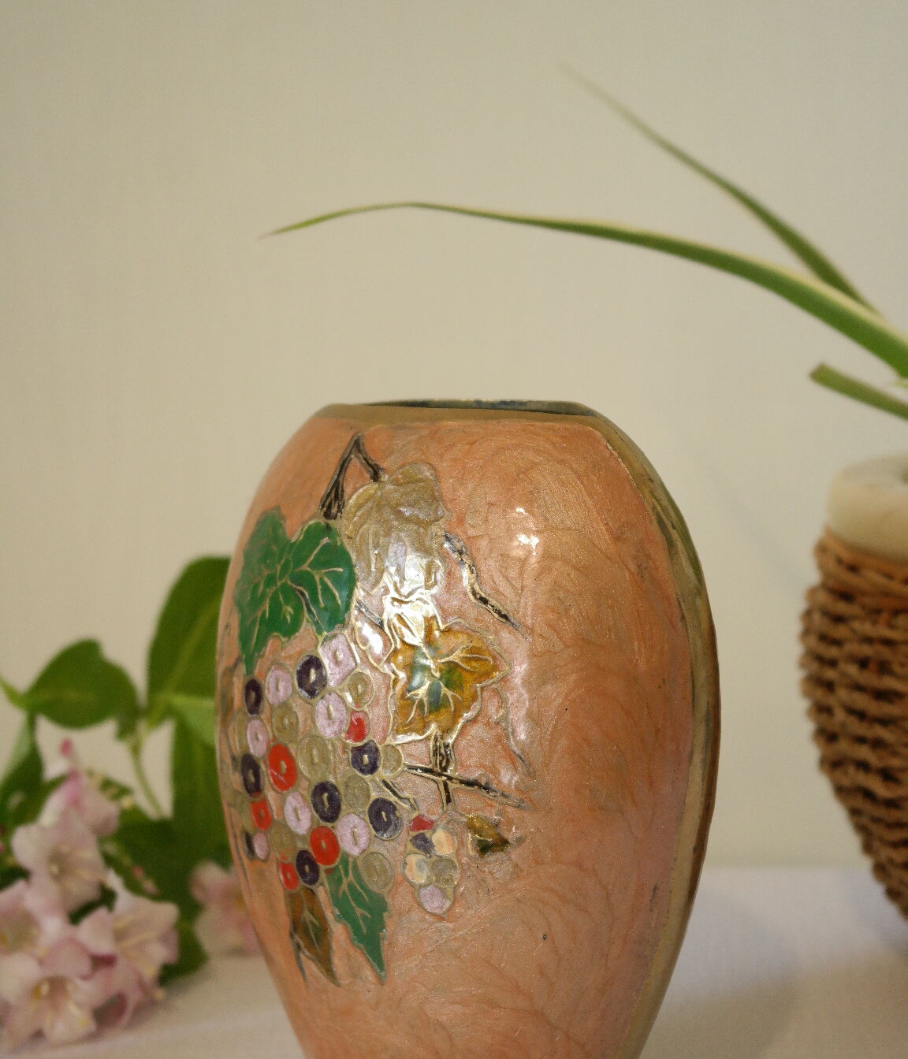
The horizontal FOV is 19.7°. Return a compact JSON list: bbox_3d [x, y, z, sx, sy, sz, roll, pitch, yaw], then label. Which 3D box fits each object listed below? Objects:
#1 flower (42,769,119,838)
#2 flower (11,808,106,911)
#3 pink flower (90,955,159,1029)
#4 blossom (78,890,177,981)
[{"bbox_3d":[-0.111,0.082,0.775,0.023,0.023,0.024,-3,7,-21],"label":"flower"},{"bbox_3d":[-0.116,0.097,0.765,0.028,0.030,0.024,0,7,3],"label":"flower"},{"bbox_3d":[-0.096,0.136,0.762,0.020,0.022,0.022,0,7,0],"label":"pink flower"},{"bbox_3d":[-0.095,0.118,0.762,0.028,0.026,0.025,-4,8,-27],"label":"blossom"}]

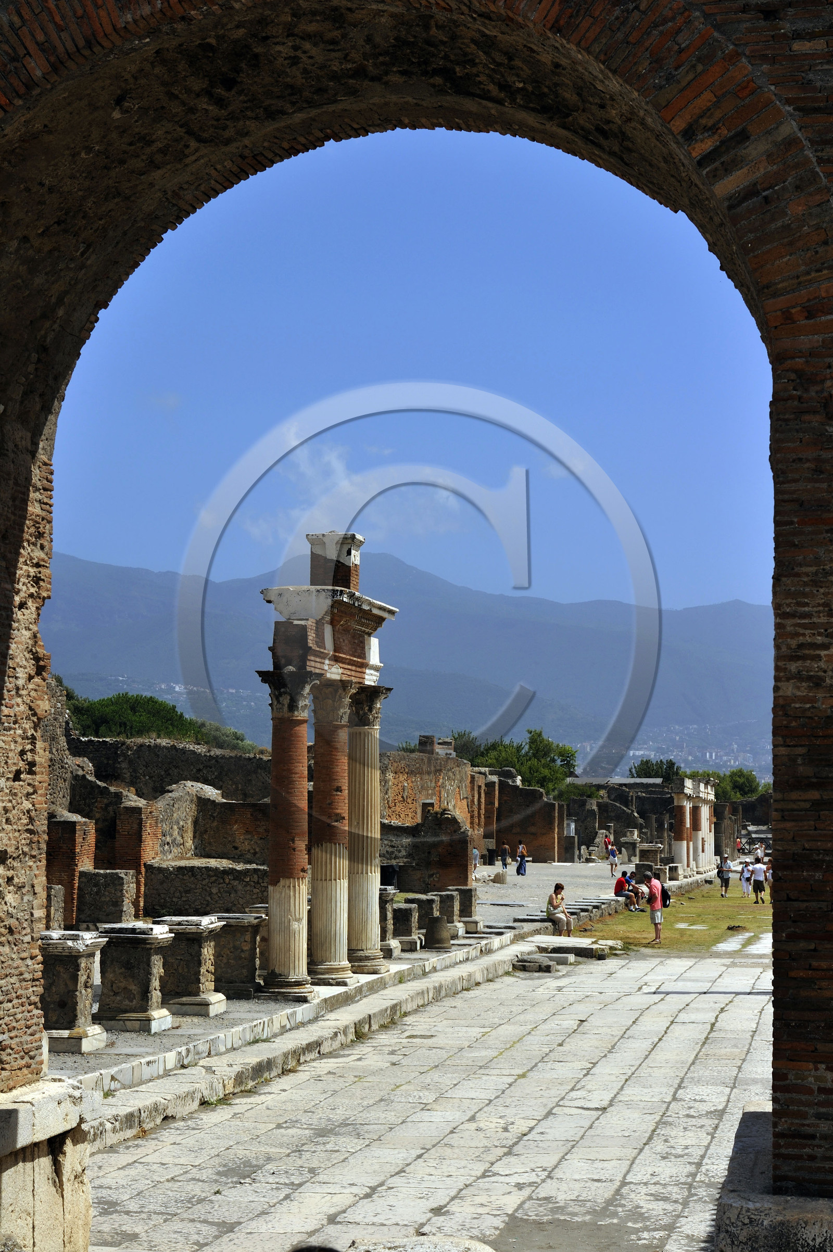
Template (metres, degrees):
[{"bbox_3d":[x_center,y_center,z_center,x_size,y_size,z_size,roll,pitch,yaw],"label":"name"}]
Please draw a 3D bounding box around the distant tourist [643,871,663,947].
[{"bbox_3d":[5.615,6.693,57.800,0.480,1.730,0.500,0,-5,6],"label":"distant tourist"}]

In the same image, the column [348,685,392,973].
[{"bbox_3d":[-0.754,3.078,36.800,0.720,4.260,0.720,0,-4,0],"label":"column"}]

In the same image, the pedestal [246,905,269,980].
[{"bbox_3d":[-1.956,4.482,34.211,0.700,1.130,0.770,-1,-5,10],"label":"pedestal"}]

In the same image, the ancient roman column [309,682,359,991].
[{"bbox_3d":[-1.203,2.898,34.400,0.720,4.260,0.720,0,-4,0],"label":"ancient roman column"}]

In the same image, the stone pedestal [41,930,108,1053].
[{"bbox_3d":[-3.926,3.963,26.471,0.900,1.270,0.900,-1,-5,10],"label":"stone pedestal"}]

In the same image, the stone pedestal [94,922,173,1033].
[{"bbox_3d":[-3.065,3.829,26.403,0.670,1.130,0.770,-1,-5,10],"label":"stone pedestal"}]

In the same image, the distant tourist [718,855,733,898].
[{"bbox_3d":[12.464,10.074,98.320,0.600,1.750,0.450,1,-5,-10],"label":"distant tourist"}]

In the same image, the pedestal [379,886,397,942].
[{"bbox_3d":[-0.684,5.087,41.695,0.700,1.170,0.800,-1,-5,10],"label":"pedestal"}]

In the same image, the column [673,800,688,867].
[{"bbox_3d":[11.976,9.521,110.364,0.640,3.720,0.640,-1,-5,10],"label":"column"}]

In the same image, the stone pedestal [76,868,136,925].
[{"bbox_3d":[-6.277,5.643,49.415,0.920,1.300,0.900,-1,-5,10],"label":"stone pedestal"}]

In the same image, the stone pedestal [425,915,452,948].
[{"bbox_3d":[0.423,5.940,47.200,0.530,0.640,0.530,0,-5,0],"label":"stone pedestal"}]

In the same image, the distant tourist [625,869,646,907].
[{"bbox_3d":[7.379,8.901,81.782,0.700,1.330,0.500,-2,-5,25],"label":"distant tourist"}]

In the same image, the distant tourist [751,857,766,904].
[{"bbox_3d":[12.843,9.562,91.300,0.550,1.740,0.420,1,-5,-6],"label":"distant tourist"}]

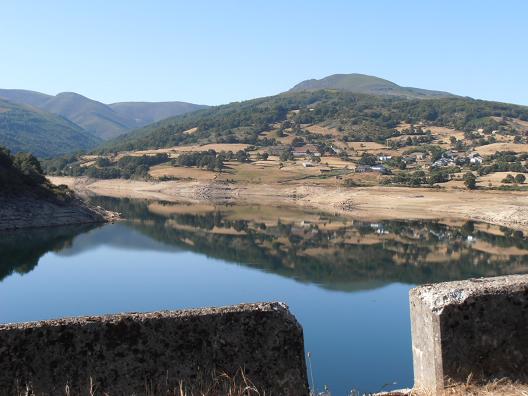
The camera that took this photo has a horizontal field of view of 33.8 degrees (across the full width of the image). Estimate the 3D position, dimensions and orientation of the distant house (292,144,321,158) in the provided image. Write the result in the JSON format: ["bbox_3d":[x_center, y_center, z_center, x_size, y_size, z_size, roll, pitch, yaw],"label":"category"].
[{"bbox_3d":[32.670,-35.890,668.240,20.500,10.000,11.000,2,1,3],"label":"distant house"}]

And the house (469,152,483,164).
[{"bbox_3d":[151.130,-28.230,621.260,9.800,8.600,9.000,2,1,24],"label":"house"}]

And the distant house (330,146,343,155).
[{"bbox_3d":[57.260,-37.510,686.600,9.000,6.300,9.000,2,1,20],"label":"distant house"}]

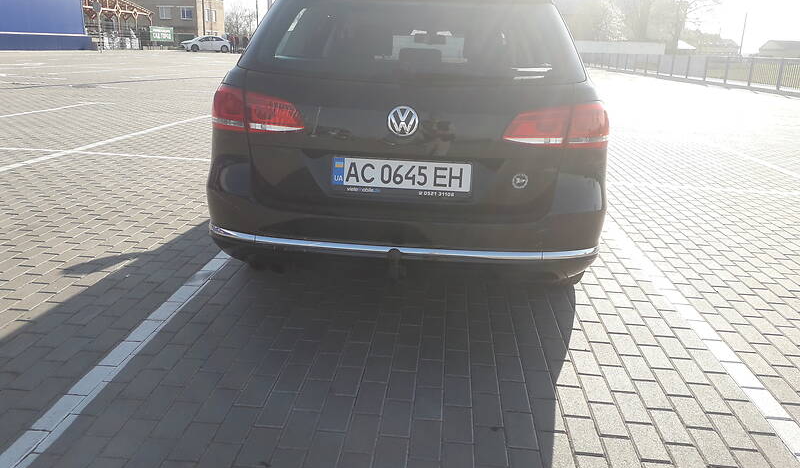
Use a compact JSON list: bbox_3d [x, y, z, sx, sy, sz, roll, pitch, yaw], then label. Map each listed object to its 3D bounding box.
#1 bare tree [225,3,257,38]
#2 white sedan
[{"bbox_3d":[-21.347,-27.816,83.516,4.280,5.950,4.070,1,17,0],"label":"bare tree"},{"bbox_3d":[-17.220,-16.911,55.590,4.630,1.440,1.780,-12,21,-36],"label":"white sedan"}]

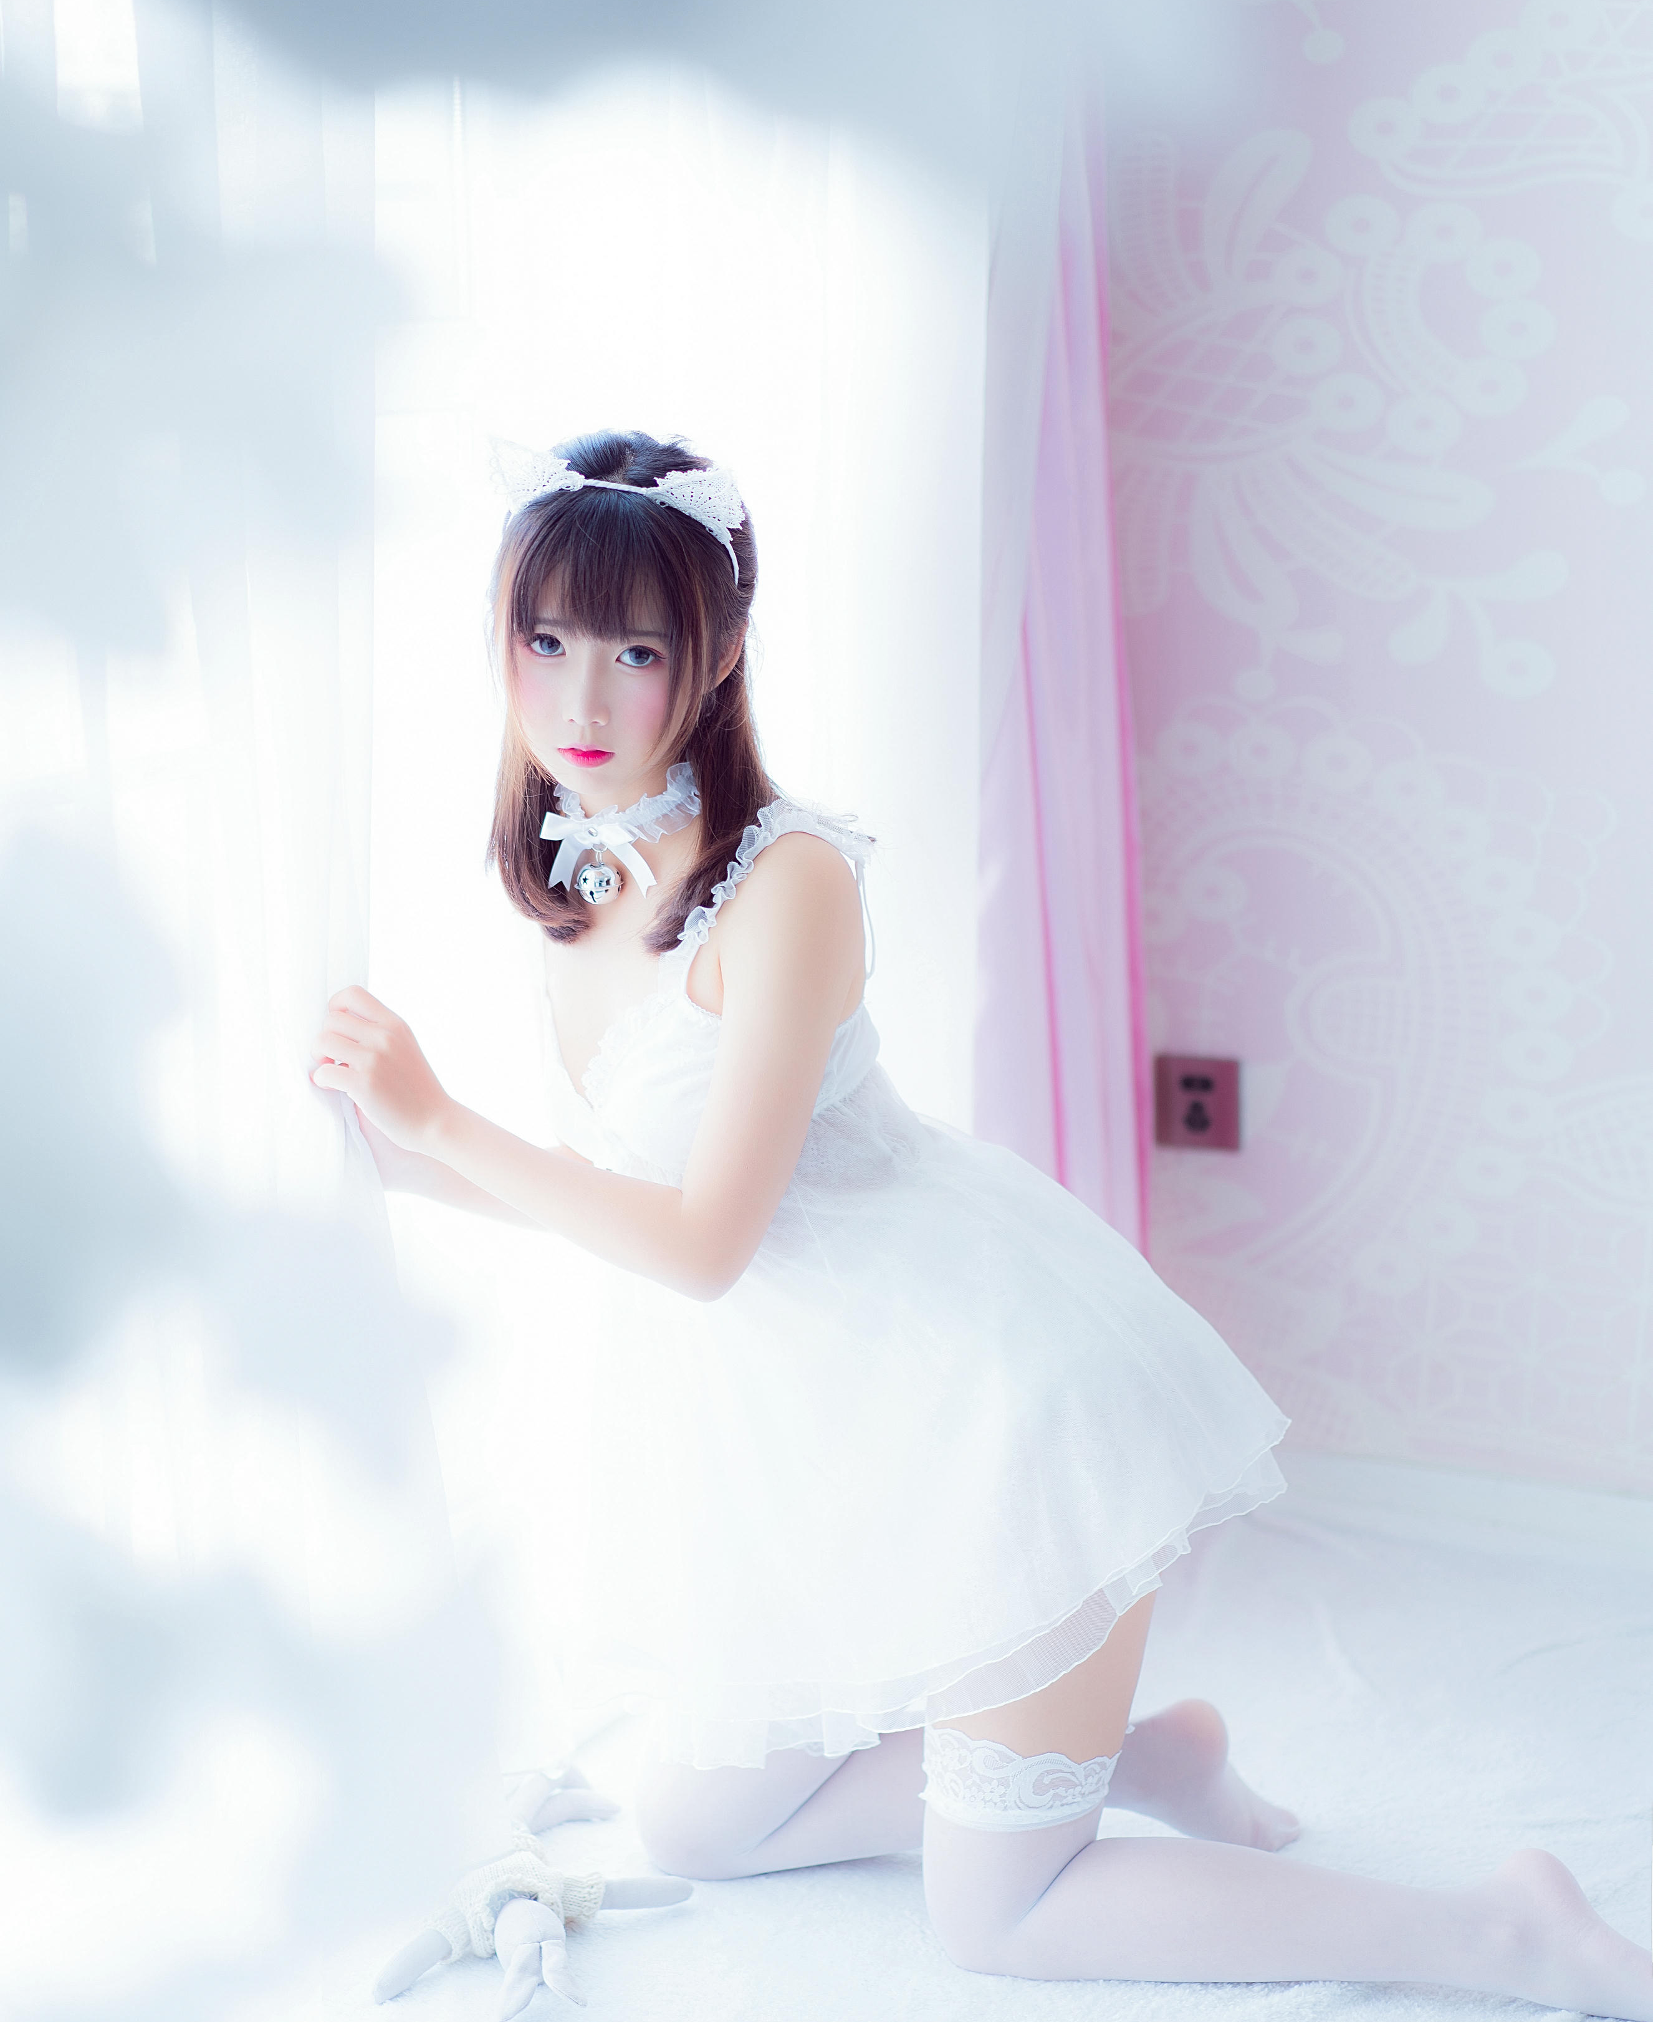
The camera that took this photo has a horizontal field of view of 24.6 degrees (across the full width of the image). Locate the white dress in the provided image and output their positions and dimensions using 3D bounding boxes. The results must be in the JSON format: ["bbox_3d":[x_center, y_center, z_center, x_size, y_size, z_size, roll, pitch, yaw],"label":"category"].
[{"bbox_3d":[0.047,0.177,2.500,0.460,0.590,0.400,-16,16,-25],"label":"white dress"}]

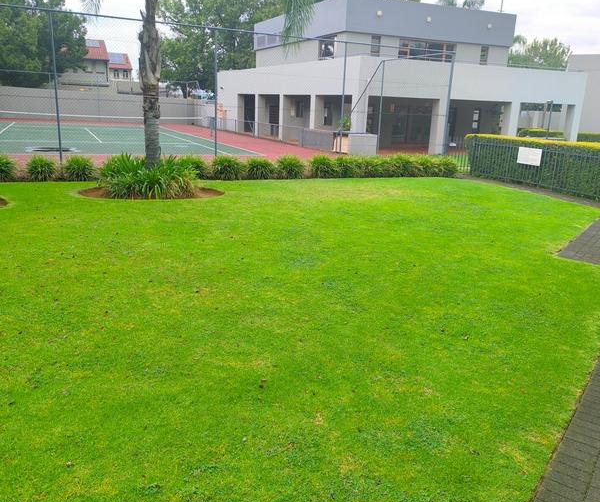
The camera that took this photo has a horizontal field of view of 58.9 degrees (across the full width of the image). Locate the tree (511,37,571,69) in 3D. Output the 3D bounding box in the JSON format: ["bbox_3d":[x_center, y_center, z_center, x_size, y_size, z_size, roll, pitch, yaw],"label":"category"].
[{"bbox_3d":[15.494,-10.683,35.346,5.000,6.460,4.800,8,16,21],"label":"tree"}]

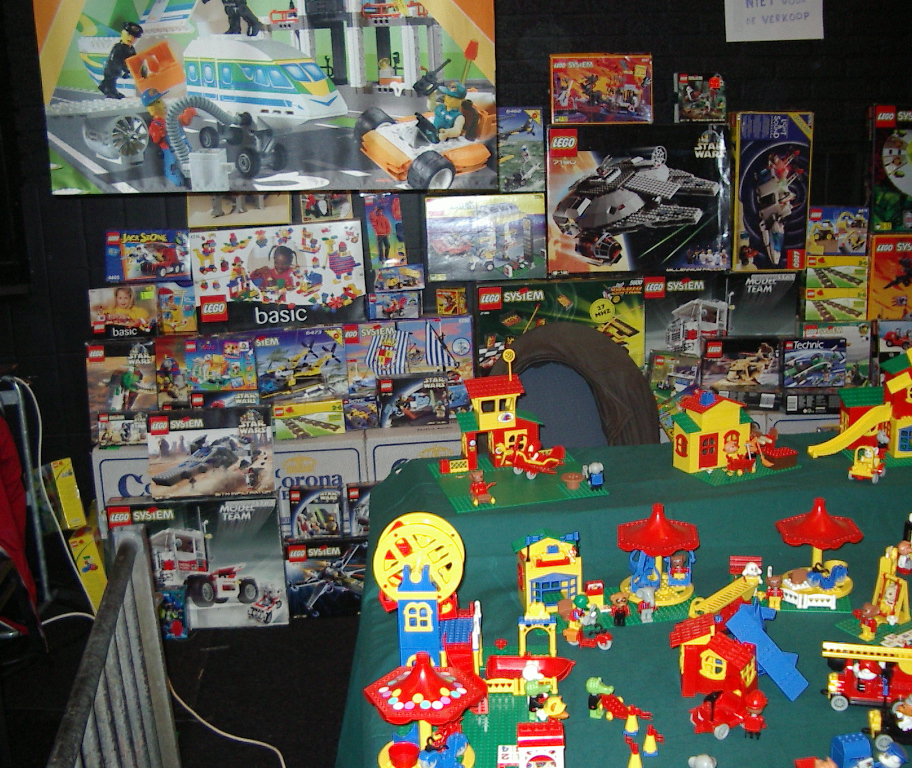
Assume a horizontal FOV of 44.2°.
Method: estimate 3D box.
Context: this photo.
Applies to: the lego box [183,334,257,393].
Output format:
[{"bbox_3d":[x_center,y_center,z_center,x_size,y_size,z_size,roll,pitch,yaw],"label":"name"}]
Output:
[{"bbox_3d":[-0.670,-0.060,3.243,0.199,0.147,0.055,-2,10,1],"label":"lego box"}]

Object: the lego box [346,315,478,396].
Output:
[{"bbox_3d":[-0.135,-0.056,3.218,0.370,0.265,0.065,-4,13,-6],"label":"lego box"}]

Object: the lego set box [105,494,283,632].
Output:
[{"bbox_3d":[-0.727,0.508,3.207,0.480,0.375,0.075,-3,11,1],"label":"lego set box"}]

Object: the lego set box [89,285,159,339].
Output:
[{"bbox_3d":[-0.942,-0.208,3.209,0.191,0.143,0.060,-3,13,-2],"label":"lego set box"}]

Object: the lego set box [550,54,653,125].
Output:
[{"bbox_3d":[0.431,-0.875,3.349,0.299,0.199,0.060,-3,13,-2],"label":"lego set box"}]

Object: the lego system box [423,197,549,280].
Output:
[{"bbox_3d":[0.098,-0.476,3.653,0.382,0.266,0.060,-2,11,-1],"label":"lego system box"}]

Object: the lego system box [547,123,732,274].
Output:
[{"bbox_3d":[0.589,-0.594,3.646,0.582,0.478,0.085,-1,7,1],"label":"lego system box"}]

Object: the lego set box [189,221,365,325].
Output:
[{"bbox_3d":[-0.502,-0.307,3.195,0.476,0.284,0.075,-6,13,-16],"label":"lego set box"}]

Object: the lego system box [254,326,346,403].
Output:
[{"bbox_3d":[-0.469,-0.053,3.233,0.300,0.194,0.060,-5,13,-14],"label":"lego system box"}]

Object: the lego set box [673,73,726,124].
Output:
[{"bbox_3d":[0.743,-0.867,3.407,0.137,0.145,0.055,-2,13,2],"label":"lego set box"}]

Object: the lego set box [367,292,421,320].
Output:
[{"bbox_3d":[-0.182,-0.231,3.305,0.149,0.077,0.042,-2,12,0],"label":"lego set box"}]

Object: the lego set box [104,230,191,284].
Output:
[{"bbox_3d":[-0.884,-0.373,3.265,0.240,0.146,0.060,-1,9,-1],"label":"lego set box"}]

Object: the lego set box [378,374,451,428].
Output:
[{"bbox_3d":[-0.120,0.044,3.164,0.192,0.141,0.050,-3,13,-5],"label":"lego set box"}]

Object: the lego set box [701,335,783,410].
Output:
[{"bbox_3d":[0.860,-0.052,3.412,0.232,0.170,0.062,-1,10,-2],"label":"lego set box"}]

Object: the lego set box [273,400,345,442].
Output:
[{"bbox_3d":[-0.414,0.094,3.179,0.191,0.097,0.060,-4,13,-10],"label":"lego set box"}]

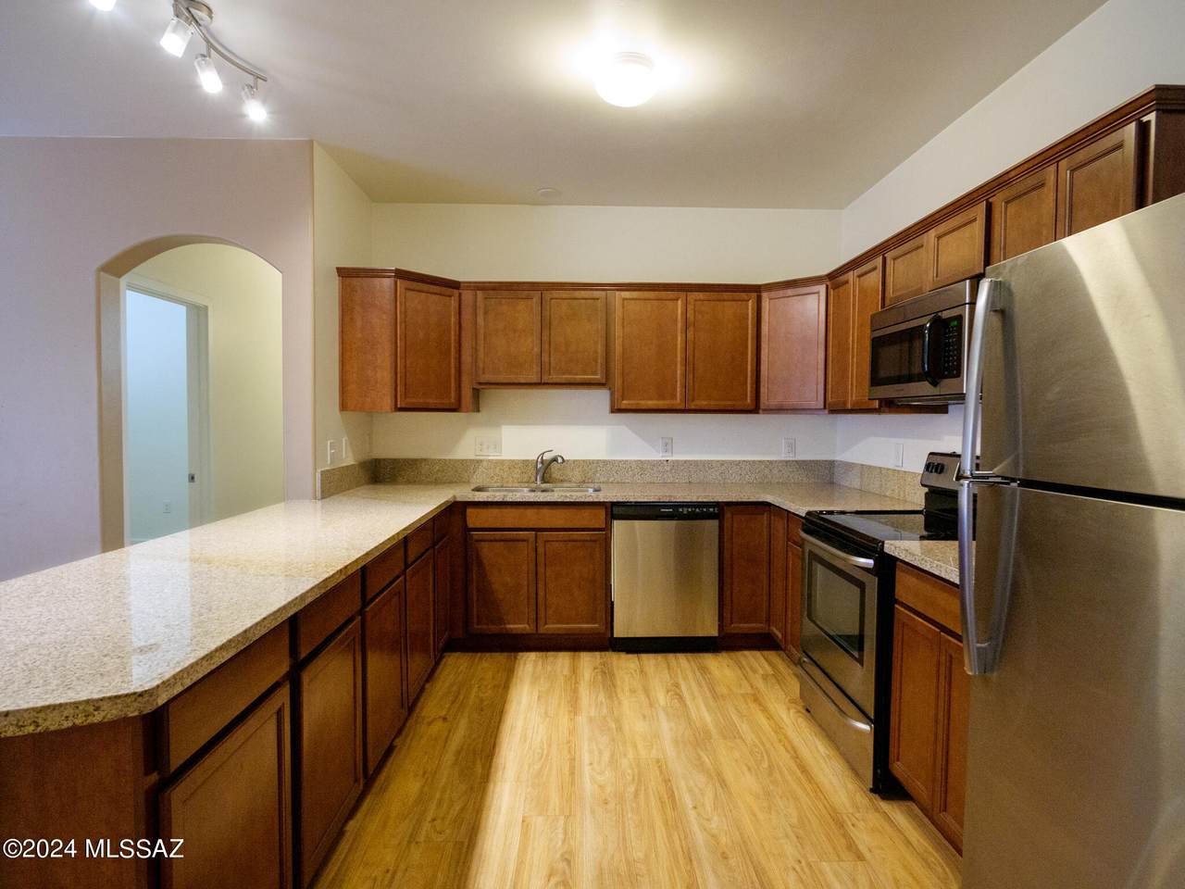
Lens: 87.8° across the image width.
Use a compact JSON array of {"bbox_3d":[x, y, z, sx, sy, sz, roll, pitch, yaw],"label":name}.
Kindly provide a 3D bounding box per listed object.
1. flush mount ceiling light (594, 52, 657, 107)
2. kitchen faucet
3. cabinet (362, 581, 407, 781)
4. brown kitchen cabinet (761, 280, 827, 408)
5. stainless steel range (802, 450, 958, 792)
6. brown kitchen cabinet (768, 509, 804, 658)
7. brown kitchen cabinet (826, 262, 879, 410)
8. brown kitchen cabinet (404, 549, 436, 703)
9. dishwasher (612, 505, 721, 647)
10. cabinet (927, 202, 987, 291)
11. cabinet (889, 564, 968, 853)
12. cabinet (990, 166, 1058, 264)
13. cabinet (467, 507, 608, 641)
[{"bbox_3d":[0.132,-1.404,2.427,0.252,0.125,0.252,0,2,-1],"label":"flush mount ceiling light"},{"bbox_3d":[-0.267,0.147,3.885,0.205,0.225,0.060,2,3,39],"label":"kitchen faucet"},{"bbox_3d":[-1.051,0.811,2.267,0.600,0.635,0.475,0,2,-1],"label":"cabinet"},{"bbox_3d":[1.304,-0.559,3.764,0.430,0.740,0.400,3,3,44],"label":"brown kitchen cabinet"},{"bbox_3d":[1.286,0.646,2.509,0.675,1.190,0.755,0,2,-1],"label":"stainless steel range"},{"bbox_3d":[1.321,0.747,3.223,0.610,0.820,0.576,0,2,-1],"label":"brown kitchen cabinet"},{"bbox_3d":[1.474,-0.531,3.128,0.325,0.745,0.620,0,2,-1],"label":"brown kitchen cabinet"},{"bbox_3d":[-1.063,0.790,2.762,0.600,0.635,0.475,0,2,-1],"label":"brown kitchen cabinet"},{"bbox_3d":[0.411,0.746,3.779,0.596,0.862,0.608,0,2,-1],"label":"dishwasher"},{"bbox_3d":[1.514,-0.719,2.312,0.320,0.270,0.370,0,2,-1],"label":"cabinet"},{"bbox_3d":[1.341,0.785,1.863,0.600,0.765,0.570,0,2,-1],"label":"cabinet"},{"bbox_3d":[1.522,-0.689,1.957,0.320,0.300,0.292,0,2,-1],"label":"cabinet"},{"bbox_3d":[-0.316,0.699,3.726,0.825,0.770,0.595,0,2,-1],"label":"cabinet"}]

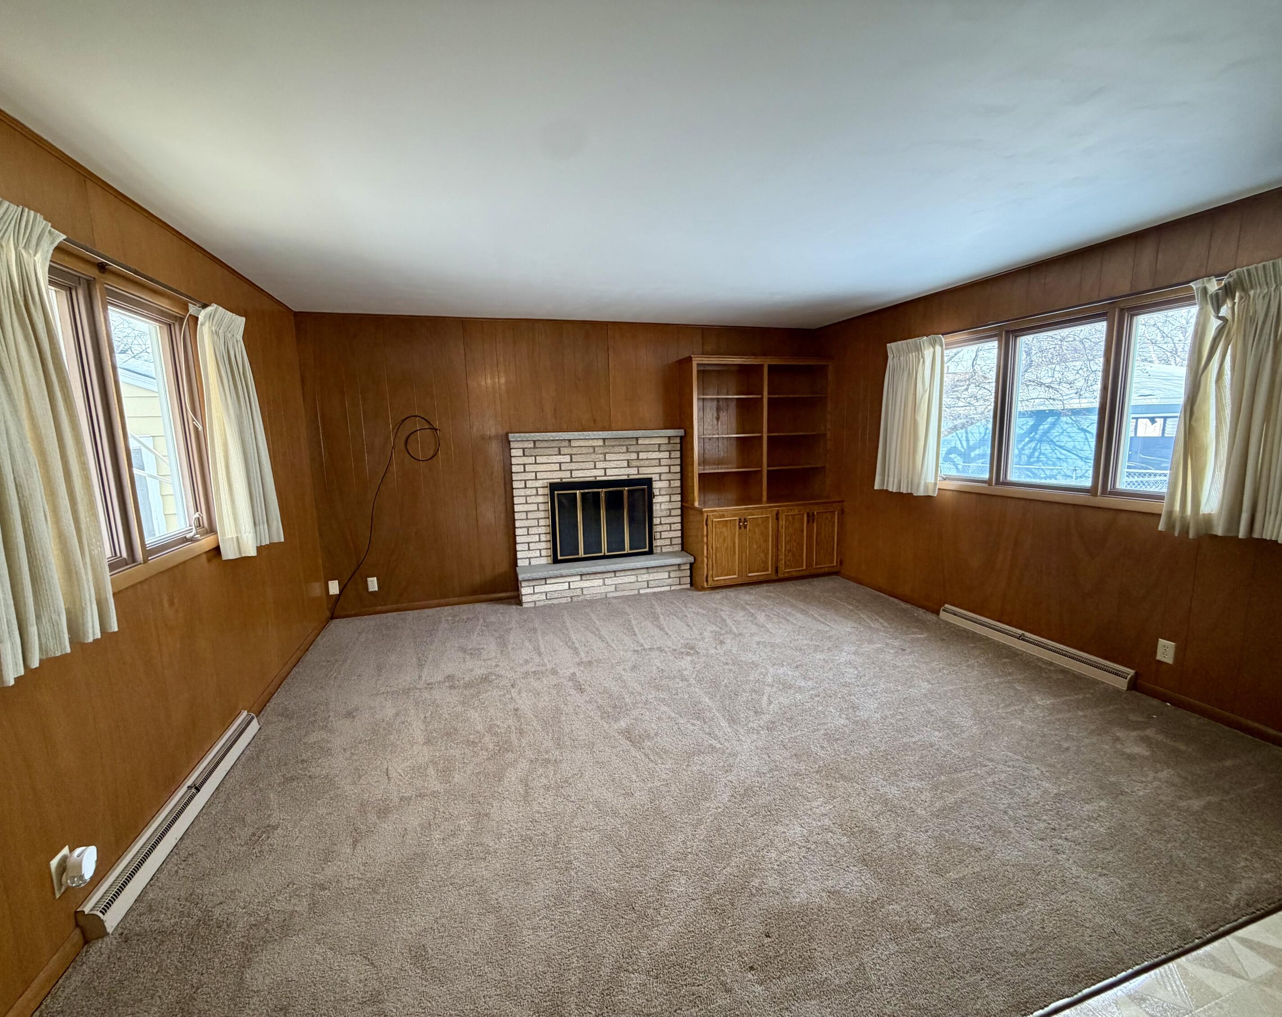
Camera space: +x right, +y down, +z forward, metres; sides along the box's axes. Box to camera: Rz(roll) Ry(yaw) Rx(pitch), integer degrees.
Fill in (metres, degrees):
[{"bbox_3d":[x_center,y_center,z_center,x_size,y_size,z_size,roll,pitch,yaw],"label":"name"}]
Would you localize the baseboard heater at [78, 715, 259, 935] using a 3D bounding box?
[{"bbox_3d":[-1.842,1.172,2.257,0.065,0.106,1.260,-4,9,-17],"label":"baseboard heater"}]

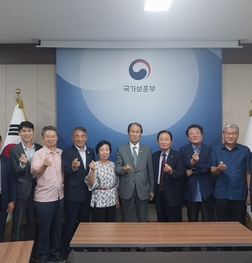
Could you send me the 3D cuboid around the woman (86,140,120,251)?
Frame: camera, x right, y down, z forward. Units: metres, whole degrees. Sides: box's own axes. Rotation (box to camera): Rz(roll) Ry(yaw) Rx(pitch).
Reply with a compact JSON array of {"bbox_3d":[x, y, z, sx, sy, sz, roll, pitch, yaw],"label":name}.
[{"bbox_3d":[-0.308,0.863,3.460,0.460,1.490,0.340,0,0,-3],"label":"woman"}]

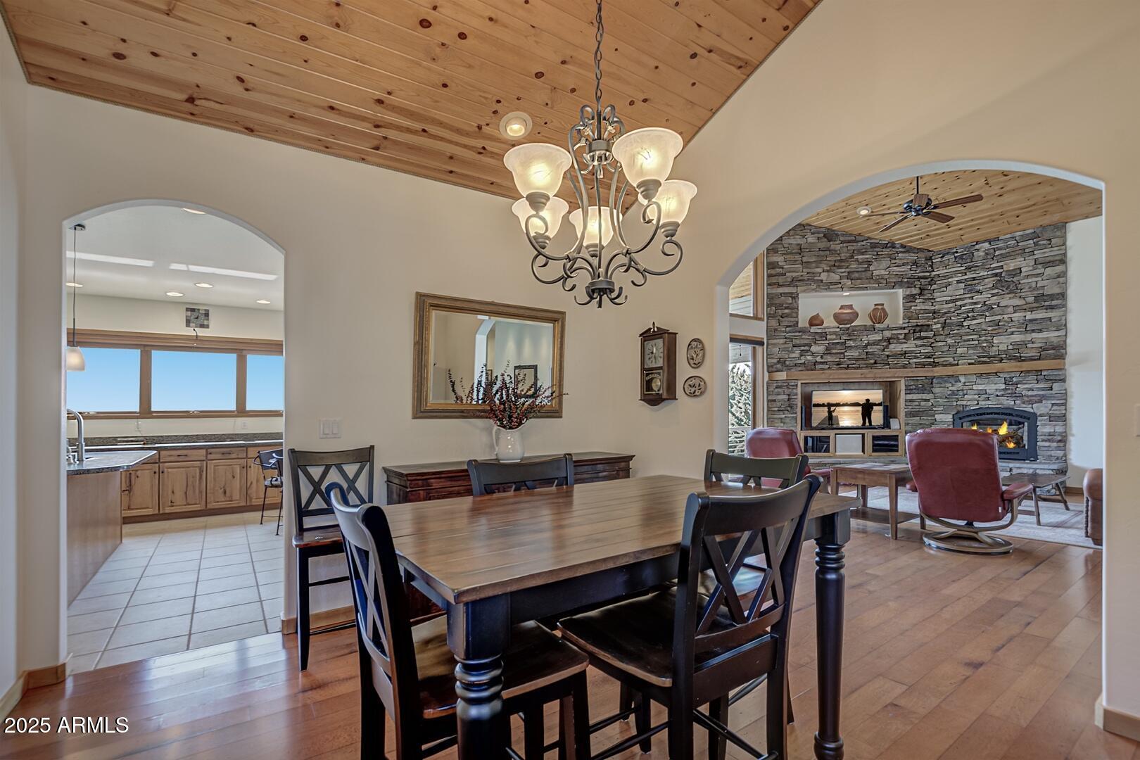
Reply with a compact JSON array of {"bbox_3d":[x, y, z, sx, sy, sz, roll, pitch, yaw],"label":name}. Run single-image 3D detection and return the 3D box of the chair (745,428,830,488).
[{"bbox_3d":[2.462,1.073,5.200,0.790,1.040,0.830,1,-1,-38],"label":"chair"}]

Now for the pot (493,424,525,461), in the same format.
[{"bbox_3d":[-0.427,0.440,3.300,0.225,0.262,0.190,0,-1,-22],"label":"pot"}]

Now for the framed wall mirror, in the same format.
[{"bbox_3d":[-0.517,-0.135,3.345,1.125,0.800,0.055,1,3,-34],"label":"framed wall mirror"}]

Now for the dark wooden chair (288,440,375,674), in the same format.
[{"bbox_3d":[-1.292,0.920,2.650,0.470,1.060,0.475,1,-1,-34],"label":"dark wooden chair"}]

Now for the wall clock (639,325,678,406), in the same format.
[{"bbox_3d":[0.660,-0.116,3.545,0.125,0.615,0.295,1,-1,-34],"label":"wall clock"}]

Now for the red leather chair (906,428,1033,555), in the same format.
[{"bbox_3d":[3.751,1.015,4.470,0.790,1.040,0.830,1,-1,-38],"label":"red leather chair"}]

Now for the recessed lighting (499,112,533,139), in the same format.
[{"bbox_3d":[-0.332,-1.569,2.930,0.195,0.040,0.195,-10,-17,-3],"label":"recessed lighting"}]

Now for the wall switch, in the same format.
[{"bbox_3d":[-1.425,0.292,2.830,0.119,0.115,0.012,1,-1,-34],"label":"wall switch"}]

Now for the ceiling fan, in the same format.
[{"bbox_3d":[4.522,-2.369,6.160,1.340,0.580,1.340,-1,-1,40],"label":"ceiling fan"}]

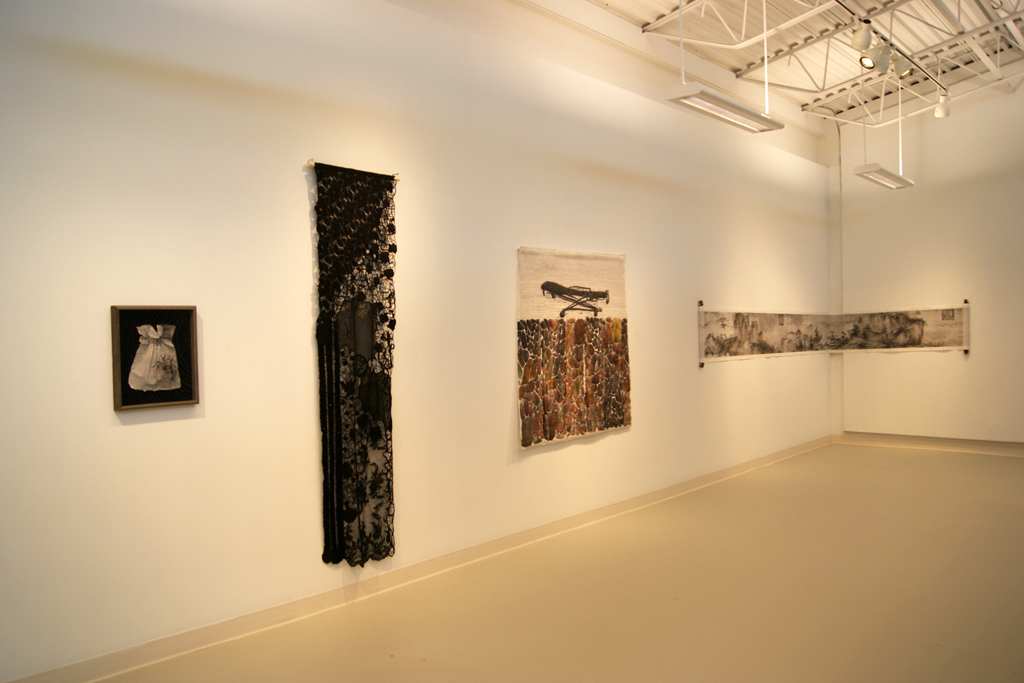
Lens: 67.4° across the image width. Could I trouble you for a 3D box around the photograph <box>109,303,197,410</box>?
[{"bbox_3d":[-1.691,0.072,3.660,0.055,0.477,0.376,-1,1,43],"label":"photograph"}]

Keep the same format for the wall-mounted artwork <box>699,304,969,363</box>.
[{"bbox_3d":[3.608,-0.123,8.335,3.450,0.600,1.550,-2,1,-41],"label":"wall-mounted artwork"}]

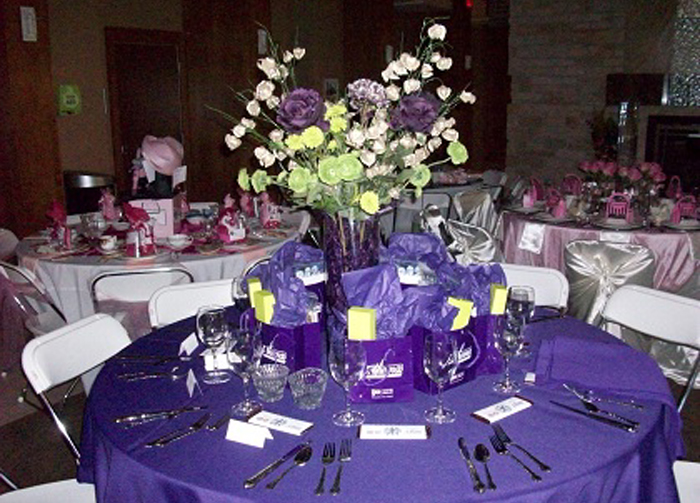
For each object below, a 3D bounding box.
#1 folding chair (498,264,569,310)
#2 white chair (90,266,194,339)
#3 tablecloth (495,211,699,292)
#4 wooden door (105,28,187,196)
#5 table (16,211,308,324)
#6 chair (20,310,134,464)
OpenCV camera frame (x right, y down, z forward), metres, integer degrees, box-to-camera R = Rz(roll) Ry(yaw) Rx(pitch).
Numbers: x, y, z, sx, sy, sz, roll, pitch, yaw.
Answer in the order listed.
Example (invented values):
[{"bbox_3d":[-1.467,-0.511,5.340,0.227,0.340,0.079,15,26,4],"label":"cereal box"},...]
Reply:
[{"bbox_3d":[0.623,0.478,2.894,0.450,0.780,0.470,6,13,30],"label":"folding chair"},{"bbox_3d":[-0.936,0.423,3.256,0.450,0.780,0.480,-4,11,-14],"label":"white chair"},{"bbox_3d":[1.813,0.124,4.575,1.580,0.750,1.580,-1,12,0],"label":"tablecloth"},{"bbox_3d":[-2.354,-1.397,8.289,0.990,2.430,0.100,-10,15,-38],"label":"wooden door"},{"bbox_3d":[-1.084,0.278,4.114,1.580,0.760,1.580,-1,12,0],"label":"table"},{"bbox_3d":[-0.674,0.628,2.212,0.480,0.780,0.455,3,12,18],"label":"chair"}]

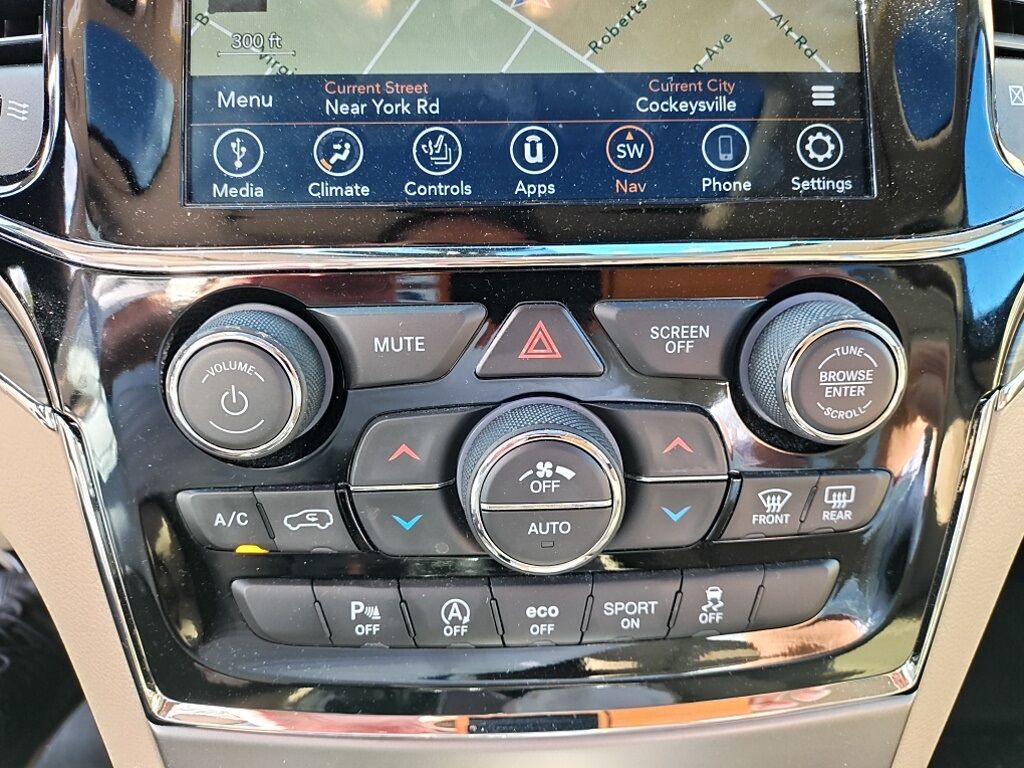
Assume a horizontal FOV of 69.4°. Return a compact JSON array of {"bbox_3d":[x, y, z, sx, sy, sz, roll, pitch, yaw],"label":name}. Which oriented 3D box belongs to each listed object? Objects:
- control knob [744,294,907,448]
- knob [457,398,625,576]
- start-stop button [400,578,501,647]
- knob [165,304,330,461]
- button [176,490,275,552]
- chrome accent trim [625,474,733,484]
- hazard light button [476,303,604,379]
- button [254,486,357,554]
[{"bbox_3d":[0.079,-0.003,0.187,0.037,0.037,0.022,-1,14,-2],"label":"control knob"},{"bbox_3d":[0.008,0.027,0.189,0.041,0.041,0.018,-1,14,-2],"label":"knob"},{"bbox_3d":[-0.017,0.062,0.205,0.028,0.022,0.007,-1,14,-2],"label":"start-stop button"},{"bbox_3d":[-0.064,0.001,0.179,0.036,0.036,0.018,-1,14,-2],"label":"knob"},{"bbox_3d":[-0.074,0.035,0.195,0.023,0.018,0.007,-1,14,-2],"label":"button"},{"bbox_3d":[0.044,0.025,0.196,0.028,0.002,0.003,-1,14,-2],"label":"chrome accent trim"},{"bbox_3d":[0.007,-0.011,0.186,0.031,0.018,0.007,-1,14,-2],"label":"hazard light button"},{"bbox_3d":[-0.053,0.035,0.196,0.026,0.019,0.007,-1,14,-2],"label":"button"}]

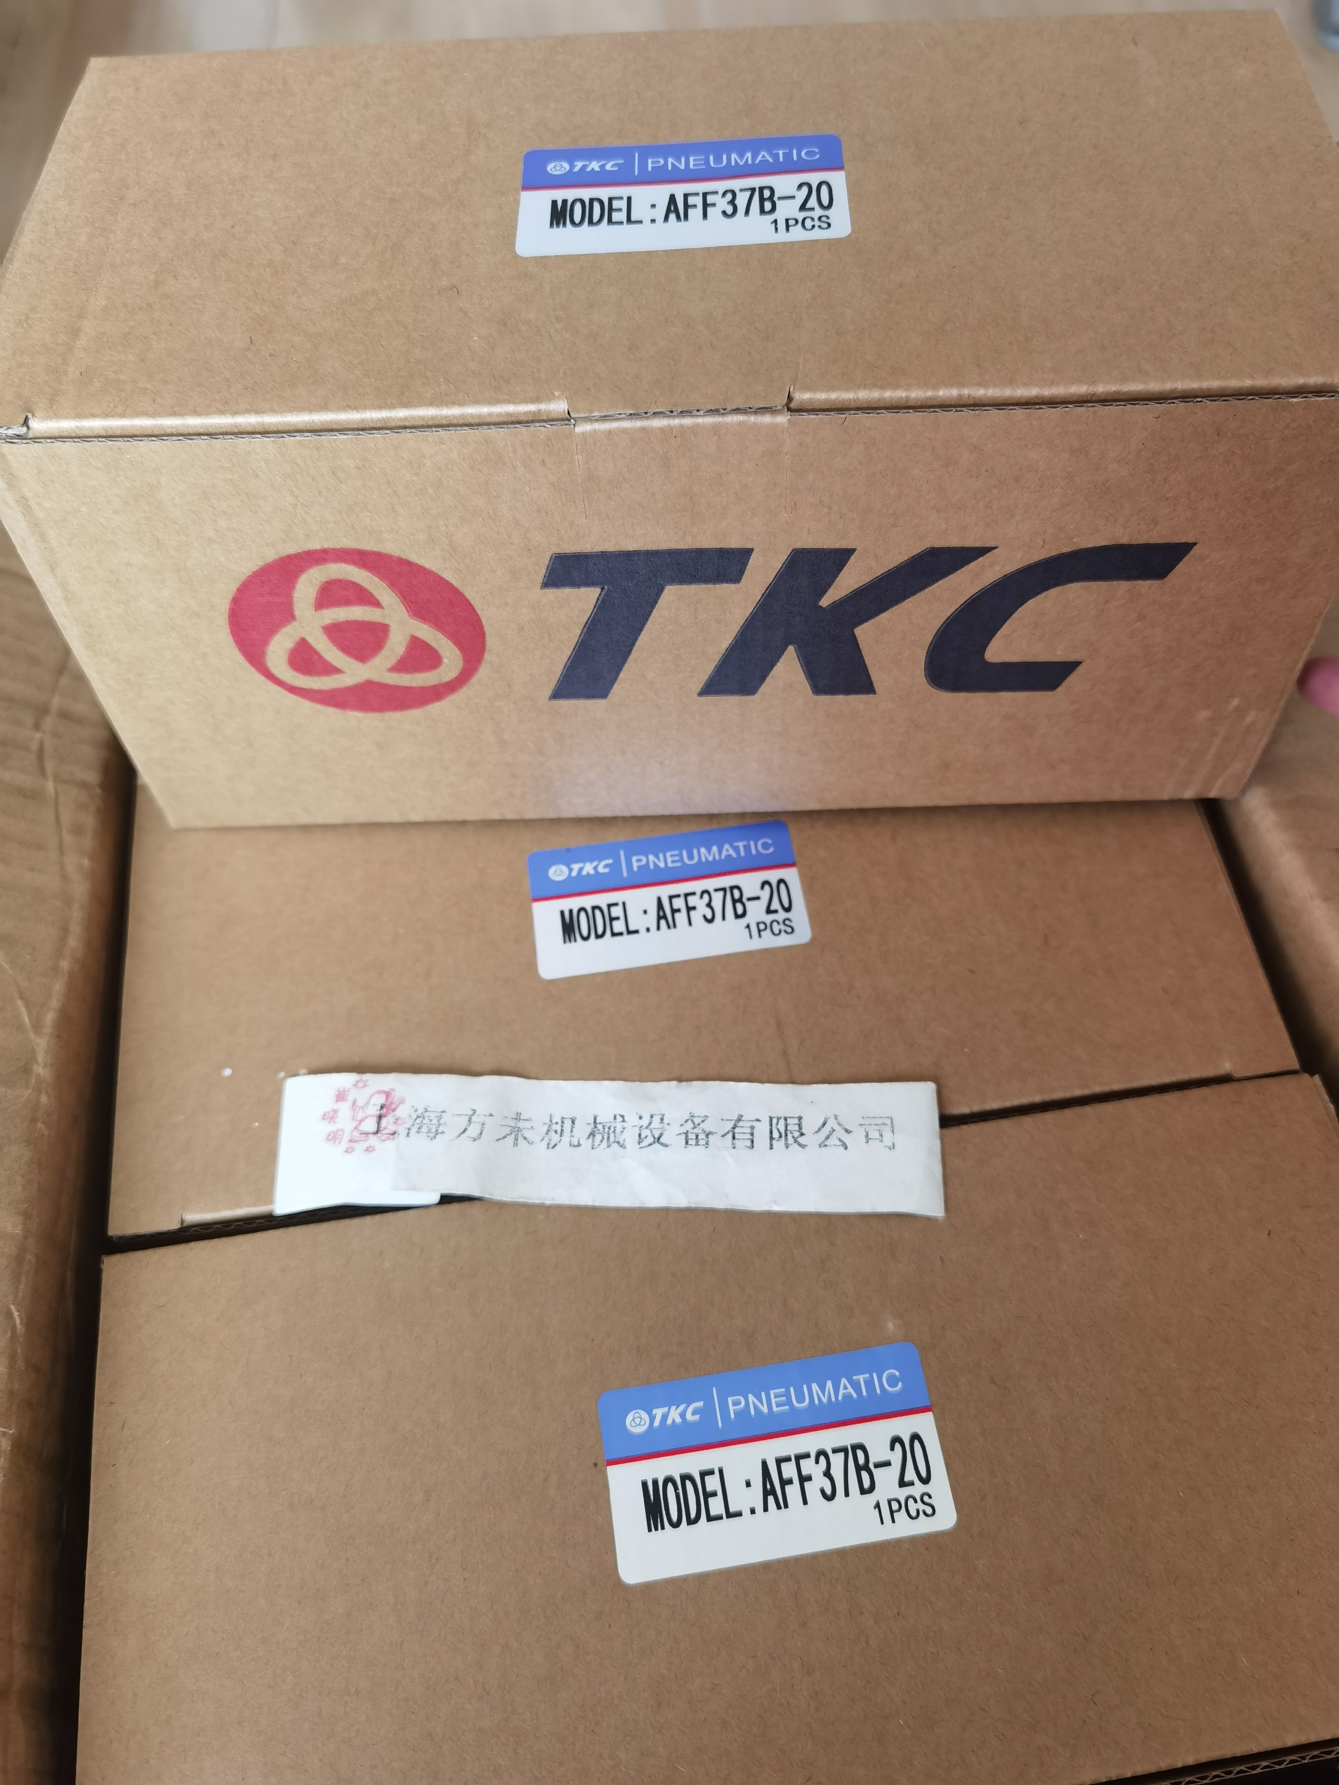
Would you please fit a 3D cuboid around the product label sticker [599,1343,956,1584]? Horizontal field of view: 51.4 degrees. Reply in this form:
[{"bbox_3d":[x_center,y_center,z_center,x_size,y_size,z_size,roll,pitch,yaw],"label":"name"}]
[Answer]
[{"bbox_3d":[0.028,0.152,0.374,0.090,0.002,0.049,-8,62,-3],"label":"product label sticker"}]

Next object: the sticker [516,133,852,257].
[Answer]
[{"bbox_3d":[0.004,-0.193,0.384,0.090,0.002,0.049,-2,59,2],"label":"sticker"}]

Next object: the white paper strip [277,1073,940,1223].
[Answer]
[{"bbox_3d":[-0.019,0.075,0.413,0.200,0.004,0.042,0,60,2],"label":"white paper strip"}]

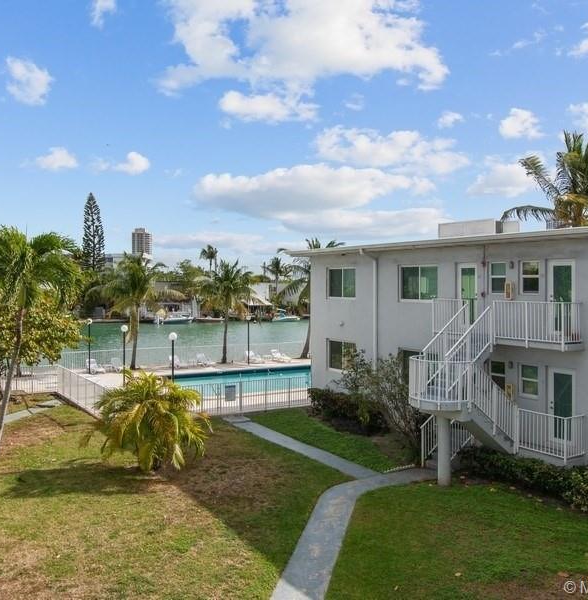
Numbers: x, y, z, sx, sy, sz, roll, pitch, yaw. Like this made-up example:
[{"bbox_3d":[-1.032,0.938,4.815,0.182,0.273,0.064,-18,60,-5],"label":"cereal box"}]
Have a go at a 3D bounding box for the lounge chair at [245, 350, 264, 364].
[{"bbox_3d":[-2.514,3.605,38.692,1.550,0.880,0.680,0,1,-31],"label":"lounge chair"}]

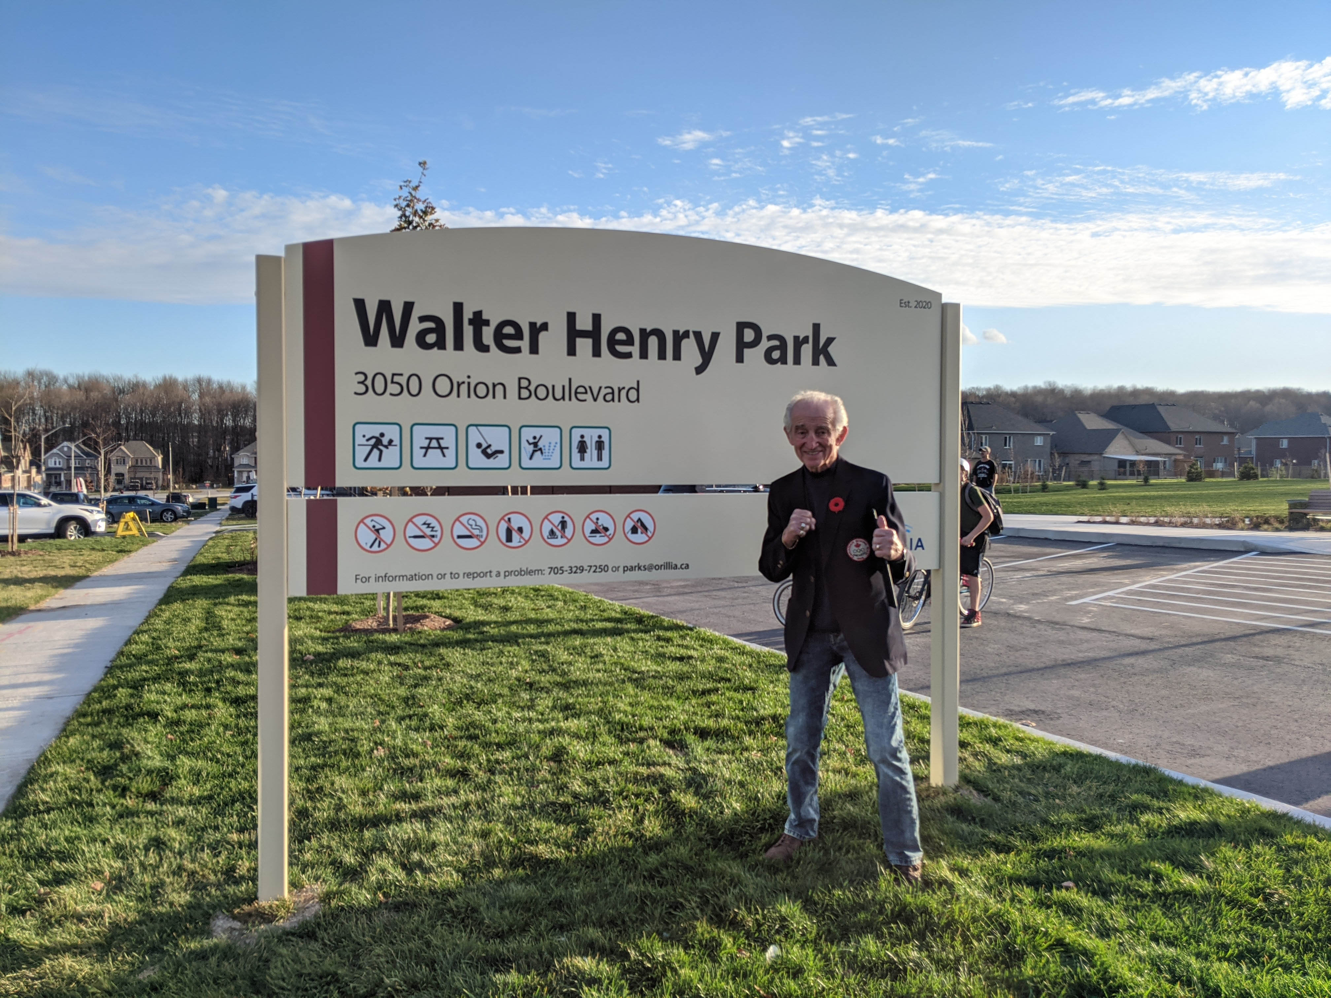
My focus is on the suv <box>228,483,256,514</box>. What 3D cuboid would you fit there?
[{"bbox_3d":[-20.133,0.123,54.400,5.100,1.790,1.980,0,1,-22],"label":"suv"}]

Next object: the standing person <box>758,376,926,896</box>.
[{"bbox_3d":[0.587,0.433,3.522,0.528,1.602,0.466,0,1,14],"label":"standing person"}]

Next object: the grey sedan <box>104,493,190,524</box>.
[{"bbox_3d":[-26.839,0.476,52.800,4.850,1.470,1.830,0,1,-22],"label":"grey sedan"}]

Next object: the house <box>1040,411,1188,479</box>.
[{"bbox_3d":[52.480,-6.442,125.500,13.000,8.100,14.000,0,1,-22],"label":"house"}]

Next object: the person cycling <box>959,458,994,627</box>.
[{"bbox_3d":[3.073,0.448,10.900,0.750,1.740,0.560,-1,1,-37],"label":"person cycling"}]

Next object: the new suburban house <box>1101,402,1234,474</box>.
[{"bbox_3d":[63.131,-7.338,132.000,11.300,9.400,13.000,0,1,-22],"label":"new suburban house"}]

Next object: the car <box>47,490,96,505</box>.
[{"bbox_3d":[-34.917,0.382,61.000,1.900,1.700,4.700,0,1,-22],"label":"car"}]

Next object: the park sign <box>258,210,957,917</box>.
[{"bbox_3d":[-0.058,0.157,3.815,2.687,2.208,0.083,0,1,-21],"label":"park sign"}]

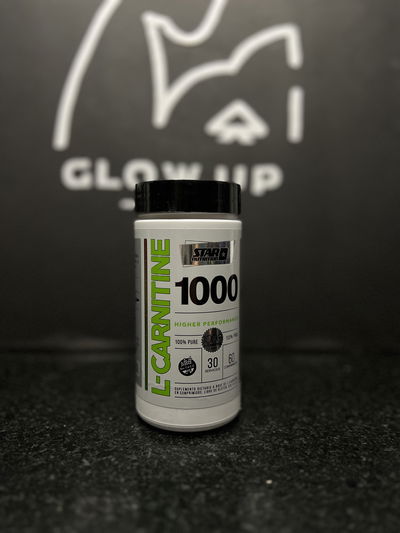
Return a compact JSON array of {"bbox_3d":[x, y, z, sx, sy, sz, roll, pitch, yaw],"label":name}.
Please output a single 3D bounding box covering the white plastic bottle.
[{"bbox_3d":[-0.007,0.021,0.247,0.065,0.138,0.065,-1,5,-16],"label":"white plastic bottle"}]

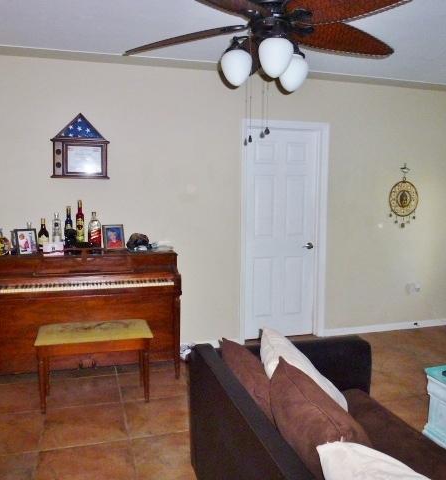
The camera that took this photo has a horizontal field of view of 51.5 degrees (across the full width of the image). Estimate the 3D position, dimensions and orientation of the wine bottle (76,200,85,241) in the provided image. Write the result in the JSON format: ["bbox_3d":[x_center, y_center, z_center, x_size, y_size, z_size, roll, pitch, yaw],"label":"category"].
[{"bbox_3d":[-1.144,-0.104,3.726,0.072,0.420,0.072,-2,7,-15],"label":"wine bottle"}]

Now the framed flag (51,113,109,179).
[{"bbox_3d":[-1.156,-0.763,3.770,0.452,0.520,0.085,-2,7,-15],"label":"framed flag"}]

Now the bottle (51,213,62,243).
[{"bbox_3d":[-1.321,-0.050,3.683,0.070,0.340,0.070,-2,7,-15],"label":"bottle"}]

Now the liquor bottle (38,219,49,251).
[{"bbox_3d":[-1.424,-0.028,3.678,0.083,0.295,0.083,-2,7,-15],"label":"liquor bottle"}]

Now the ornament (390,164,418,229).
[{"bbox_3d":[1.828,-0.442,4.670,0.320,0.650,0.030,-2,7,-15],"label":"ornament"}]

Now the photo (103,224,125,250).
[{"bbox_3d":[-0.910,-0.016,3.865,0.190,0.235,0.040,-2,-2,-15],"label":"photo"}]

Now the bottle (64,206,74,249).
[{"bbox_3d":[-1.228,-0.074,3.696,0.068,0.385,0.068,-2,7,-15],"label":"bottle"}]

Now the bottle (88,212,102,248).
[{"bbox_3d":[-1.034,-0.057,3.742,0.105,0.343,0.100,-2,7,-15],"label":"bottle"}]

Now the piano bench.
[{"bbox_3d":[-0.878,0.878,3.225,0.737,0.480,0.365,-2,7,-15],"label":"piano bench"}]

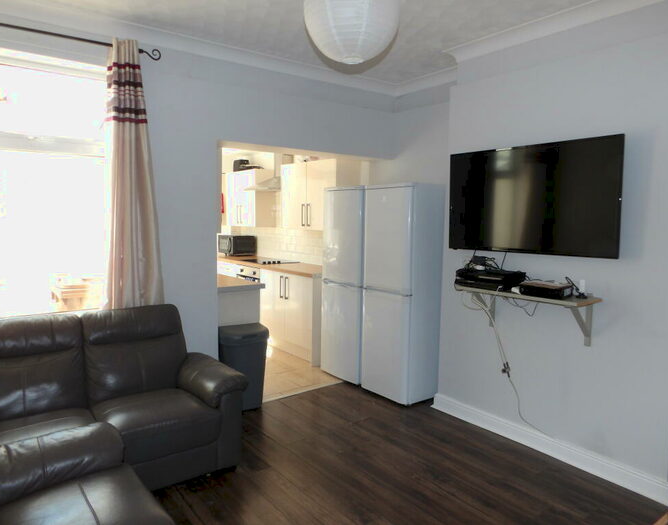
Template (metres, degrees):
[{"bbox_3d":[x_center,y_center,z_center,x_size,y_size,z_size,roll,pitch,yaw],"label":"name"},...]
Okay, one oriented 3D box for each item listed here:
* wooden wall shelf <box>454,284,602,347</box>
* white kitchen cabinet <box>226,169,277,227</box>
[{"bbox_3d":[1.161,0.323,2.996,0.289,0.293,0.802,-4,7,-37],"label":"wooden wall shelf"},{"bbox_3d":[-1.106,-0.847,6.522,0.323,0.715,0.807,-4,7,-37],"label":"white kitchen cabinet"}]

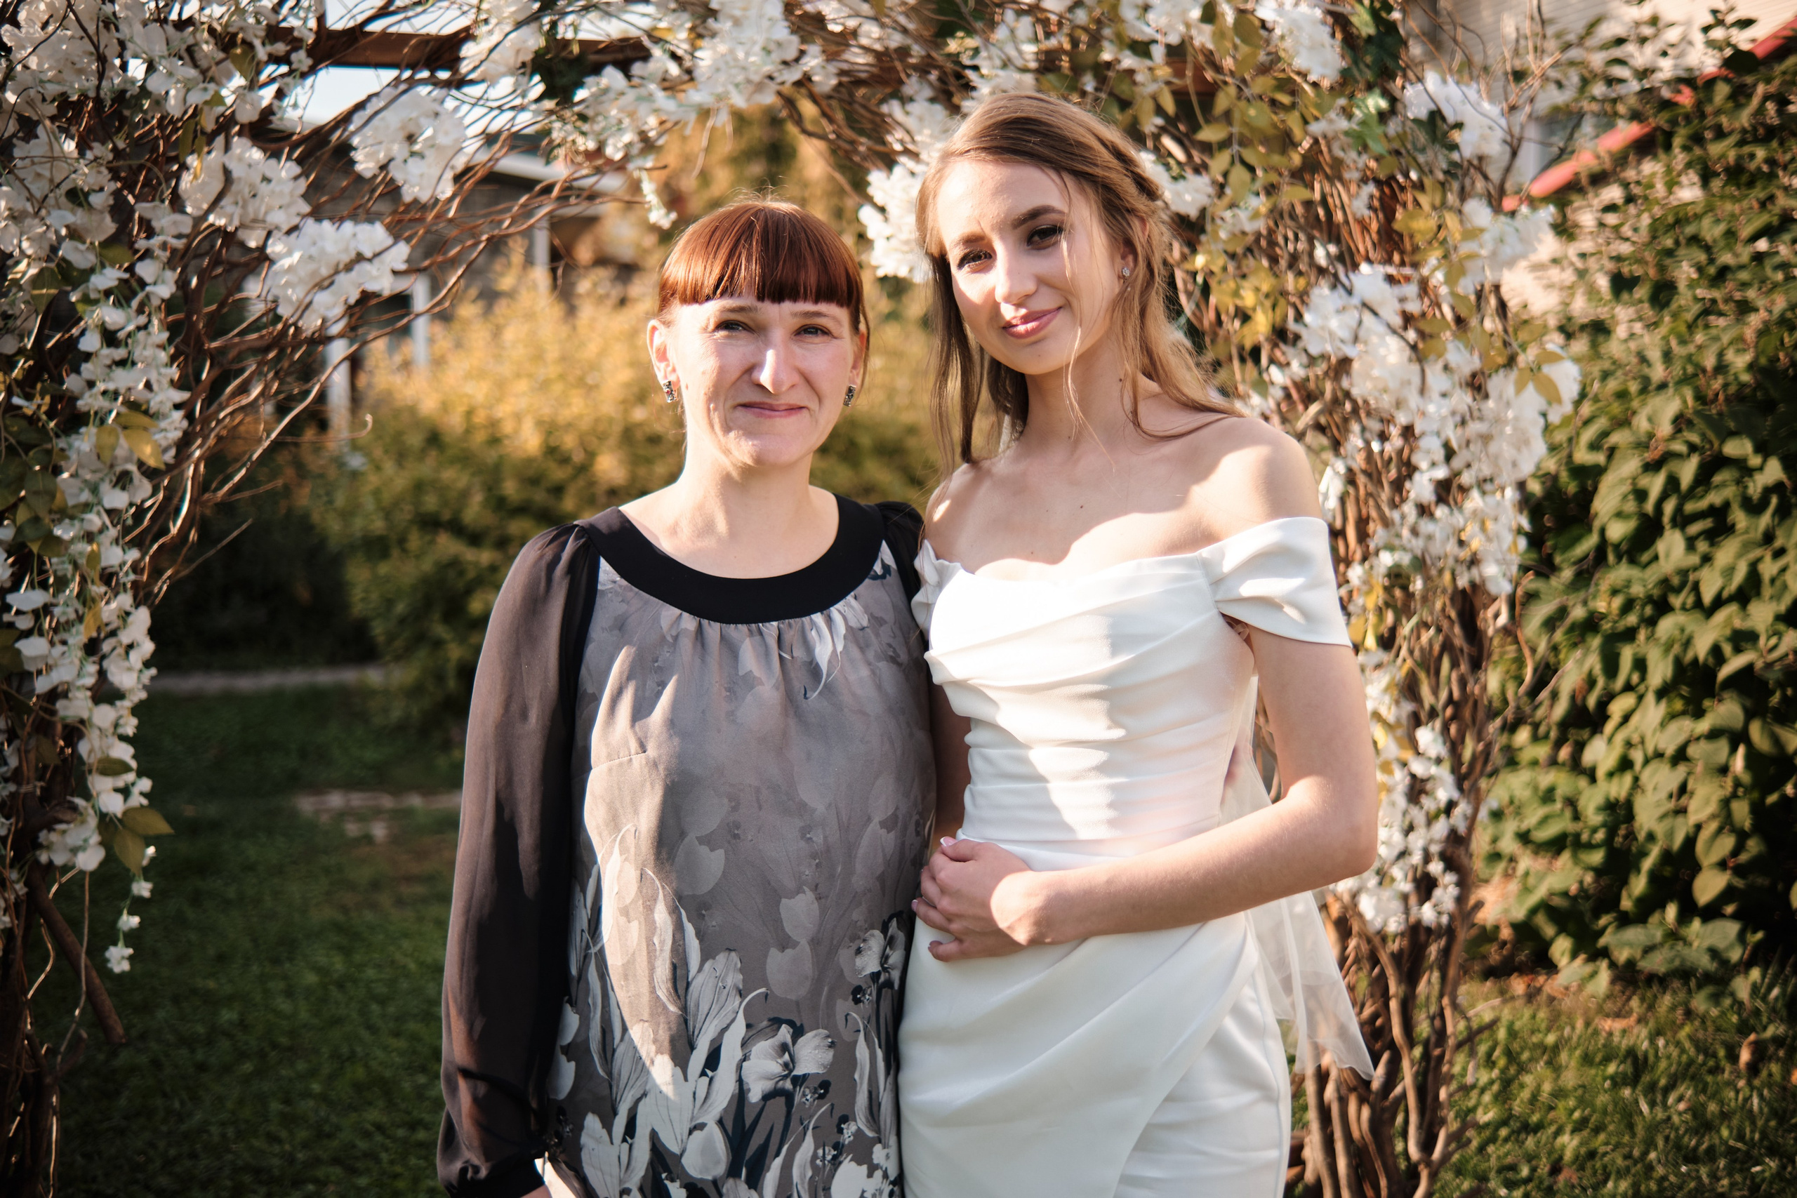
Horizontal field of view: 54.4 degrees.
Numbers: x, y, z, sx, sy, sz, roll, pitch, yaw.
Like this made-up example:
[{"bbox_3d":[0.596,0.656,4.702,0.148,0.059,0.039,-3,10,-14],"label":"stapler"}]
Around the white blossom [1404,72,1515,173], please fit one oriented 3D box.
[{"bbox_3d":[0.835,-0.710,2.600,0.158,0.143,0.125,0,2,9],"label":"white blossom"}]

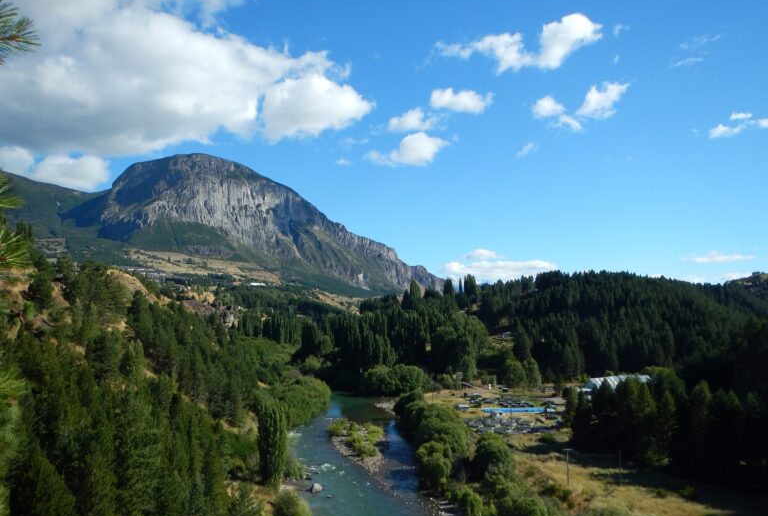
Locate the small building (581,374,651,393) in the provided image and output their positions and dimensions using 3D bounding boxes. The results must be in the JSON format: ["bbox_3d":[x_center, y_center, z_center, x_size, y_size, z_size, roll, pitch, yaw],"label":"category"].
[{"bbox_3d":[100.400,54.000,264.000,29.000,7.000,11.500,0,-2,-17],"label":"small building"}]

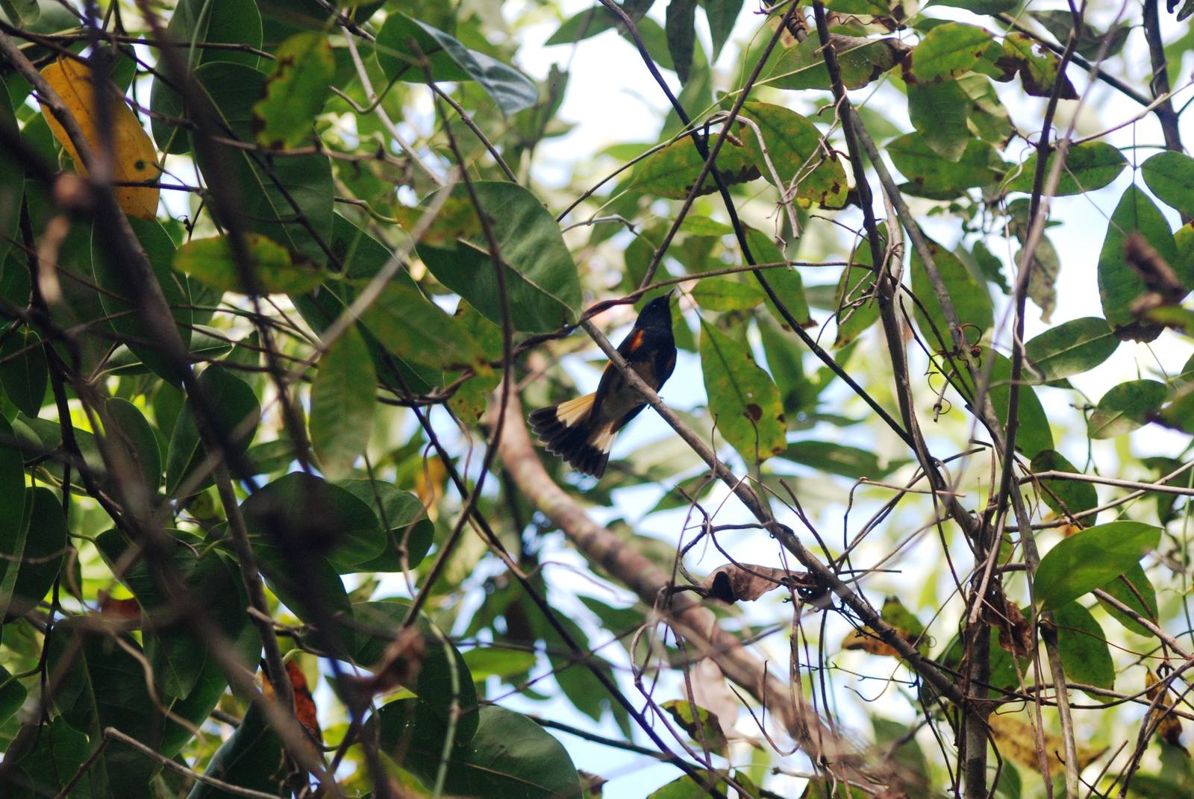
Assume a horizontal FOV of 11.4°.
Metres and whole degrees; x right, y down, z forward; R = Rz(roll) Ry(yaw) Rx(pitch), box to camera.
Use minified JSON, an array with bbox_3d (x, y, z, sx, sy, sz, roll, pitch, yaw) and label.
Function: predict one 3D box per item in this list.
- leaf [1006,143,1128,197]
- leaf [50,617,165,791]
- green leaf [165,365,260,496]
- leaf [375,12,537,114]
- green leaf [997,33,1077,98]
[{"bbox_3d":[0.295,-0.146,3.780,0.083,0.016,0.045,-13,-45,-6],"label":"leaf"},{"bbox_3d":[-0.296,0.185,3.600,0.073,0.110,0.022,-13,-15,10],"label":"leaf"},{"bbox_3d":[-0.222,0.018,3.450,0.042,0.094,0.018,25,-34,-9],"label":"green leaf"},{"bbox_3d":[-0.082,-0.198,3.500,0.101,0.025,0.043,20,-65,-10],"label":"leaf"},{"bbox_3d":[0.261,-0.198,3.550,0.060,0.014,0.029,39,-70,-17],"label":"green leaf"}]

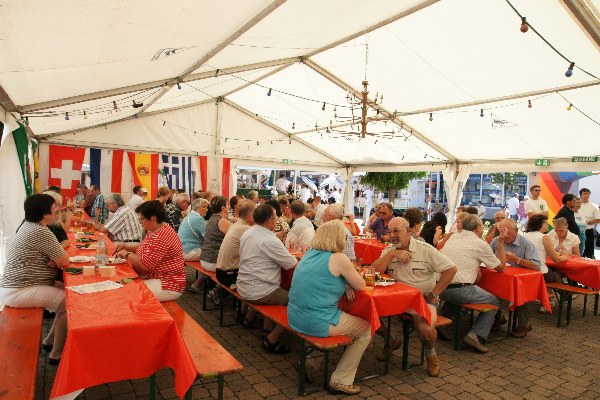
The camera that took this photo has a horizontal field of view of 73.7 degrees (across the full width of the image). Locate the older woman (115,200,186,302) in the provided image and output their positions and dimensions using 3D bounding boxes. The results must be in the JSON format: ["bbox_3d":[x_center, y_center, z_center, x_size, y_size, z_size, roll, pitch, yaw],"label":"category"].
[{"bbox_3d":[-1.405,0.687,3.670,0.624,1.365,0.526,1,2,-31],"label":"older woman"}]

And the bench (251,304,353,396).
[{"bbox_3d":[-0.316,1.177,3.683,0.255,0.475,2.170,1,2,-31],"label":"bench"}]

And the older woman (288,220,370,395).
[{"bbox_3d":[0.236,0.834,3.234,0.730,1.320,0.500,2,2,-29],"label":"older woman"}]

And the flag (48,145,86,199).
[{"bbox_3d":[-5.550,-0.573,9.553,0.762,1.378,0.080,2,2,-32],"label":"flag"}]

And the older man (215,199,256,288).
[{"bbox_3d":[-0.585,0.721,4.614,0.750,1.380,0.520,2,2,-32],"label":"older man"}]

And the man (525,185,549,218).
[{"bbox_3d":[4.362,0.662,7.491,0.520,1.810,0.320,3,2,6],"label":"man"}]

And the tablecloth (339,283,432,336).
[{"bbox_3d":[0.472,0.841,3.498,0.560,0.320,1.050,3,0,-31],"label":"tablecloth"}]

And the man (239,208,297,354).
[{"bbox_3d":[-0.205,0.729,3.797,0.741,1.370,0.526,1,2,-31],"label":"man"}]

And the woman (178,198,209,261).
[{"bbox_3d":[-1.400,0.672,5.886,0.720,1.320,0.500,2,2,-32],"label":"woman"}]

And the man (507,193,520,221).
[{"bbox_3d":[7.528,0.594,14.224,0.500,1.690,0.360,3,2,27],"label":"man"}]

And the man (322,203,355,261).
[{"bbox_3d":[0.337,0.767,4.442,0.750,1.360,0.540,3,0,-26],"label":"man"}]

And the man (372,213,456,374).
[{"bbox_3d":[0.984,0.829,3.619,0.680,1.320,0.700,3,1,36],"label":"man"}]

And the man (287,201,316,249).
[{"bbox_3d":[-0.011,0.696,7.341,0.750,1.320,0.500,2,2,-32],"label":"man"}]

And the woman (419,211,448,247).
[{"bbox_3d":[1.535,0.842,4.641,0.720,1.340,0.500,3,0,-31],"label":"woman"}]

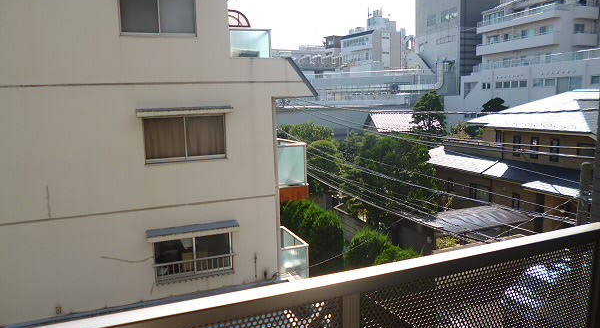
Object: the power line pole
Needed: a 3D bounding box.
[{"bbox_3d":[5.409,3.147,8.121,0.270,6.410,0.270,3,9,35],"label":"power line pole"}]

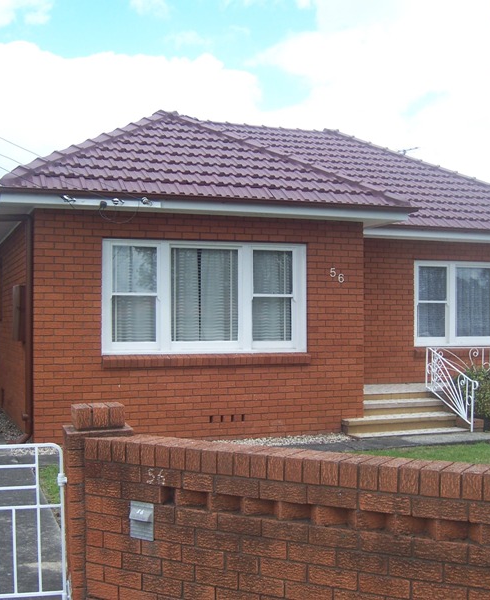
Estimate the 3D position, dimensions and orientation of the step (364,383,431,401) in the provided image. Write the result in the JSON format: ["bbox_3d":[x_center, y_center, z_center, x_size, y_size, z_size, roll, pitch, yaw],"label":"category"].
[{"bbox_3d":[1.913,1.448,13.047,1.500,0.160,1.280,0,-2,-21],"label":"step"}]

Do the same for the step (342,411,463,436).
[{"bbox_3d":[2.135,1.724,11.602,1.760,0.175,0.520,0,-2,-21],"label":"step"}]

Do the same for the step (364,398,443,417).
[{"bbox_3d":[2.210,1.573,12.203,1.450,0.160,0.500,0,-2,-21],"label":"step"}]

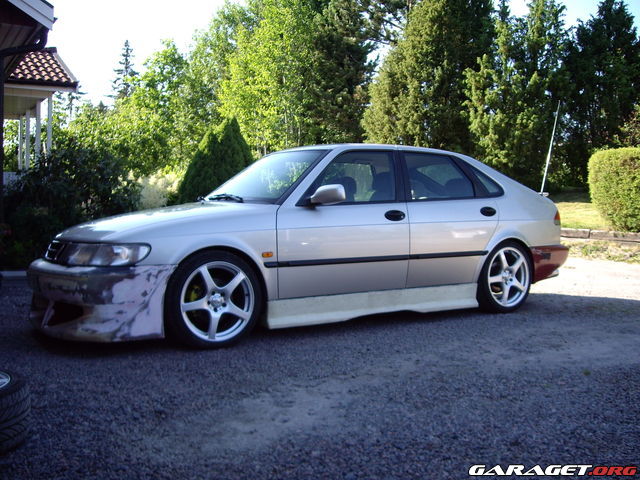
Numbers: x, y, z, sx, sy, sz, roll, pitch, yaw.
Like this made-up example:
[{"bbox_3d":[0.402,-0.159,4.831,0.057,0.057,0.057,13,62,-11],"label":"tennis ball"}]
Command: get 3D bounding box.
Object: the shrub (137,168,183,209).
[{"bbox_3d":[-2.768,-0.534,12.043,1.000,1.342,1.000,1,4,0],"label":"shrub"}]

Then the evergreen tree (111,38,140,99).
[{"bbox_3d":[-14.376,-8.683,52.390,3.600,12.191,3.600,1,4,0],"label":"evergreen tree"}]

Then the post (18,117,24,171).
[{"bbox_3d":[-7.116,-1.836,16.770,0.090,2.204,0.090,-1,4,-30],"label":"post"}]

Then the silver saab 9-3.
[{"bbox_3d":[0.025,-0.090,5.760,4.670,1.380,1.750,-2,4,-33],"label":"silver saab 9-3"}]

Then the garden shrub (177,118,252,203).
[{"bbox_3d":[-1.716,-1.023,12.573,1.650,2.281,1.600,1,4,0],"label":"garden shrub"}]

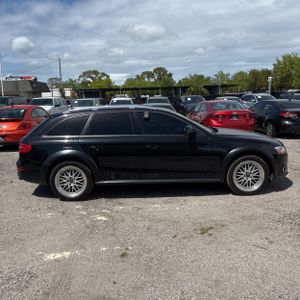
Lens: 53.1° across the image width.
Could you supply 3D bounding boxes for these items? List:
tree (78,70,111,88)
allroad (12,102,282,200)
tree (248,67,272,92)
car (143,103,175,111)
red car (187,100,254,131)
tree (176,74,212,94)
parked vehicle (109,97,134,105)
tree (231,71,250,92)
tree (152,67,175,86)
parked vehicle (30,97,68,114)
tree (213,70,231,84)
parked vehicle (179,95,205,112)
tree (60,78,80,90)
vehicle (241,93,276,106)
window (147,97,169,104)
[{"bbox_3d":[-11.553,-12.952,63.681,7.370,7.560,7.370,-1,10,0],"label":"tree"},{"bbox_3d":[0.063,-0.102,5.535,4.720,1.480,1.860,-2,10,-2],"label":"allroad"},{"bbox_3d":[16.242,-9.121,44.155,3.750,5.410,3.750,-1,10,0],"label":"tree"},{"bbox_3d":[0.338,-1.348,13.160,1.830,1.400,4.700,-1,10,0],"label":"car"},{"bbox_3d":[2.935,-1.493,13.501,1.840,1.450,4.850,-2,10,-1],"label":"red car"},{"bbox_3d":[7.282,-9.158,47.164,5.700,5.200,5.200,0,10,9],"label":"tree"},{"bbox_3d":[-1.798,-2.479,19.150,1.820,1.620,4.500,-1,10,0],"label":"parked vehicle"},{"bbox_3d":[13.686,-9.079,45.175,3.600,5.400,3.600,2,10,17],"label":"tree"},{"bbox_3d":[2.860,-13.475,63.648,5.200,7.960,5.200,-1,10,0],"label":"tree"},{"bbox_3d":[-7.571,-2.877,21.997,1.970,1.860,5.300,-1,10,0],"label":"parked vehicle"},{"bbox_3d":[11.213,-9.523,47.111,2.880,5.420,2.880,-1,10,0],"label":"tree"},{"bbox_3d":[2.933,-2.843,20.626,1.900,1.750,4.750,-1,10,0],"label":"parked vehicle"},{"bbox_3d":[-12.970,-9.004,49.136,3.500,5.200,3.500,-4,10,-14],"label":"tree"},{"bbox_3d":[8.055,-3.261,22.098,1.850,1.720,4.600,-1,10,0],"label":"vehicle"},{"bbox_3d":[0.561,-3.294,20.541,1.400,0.540,0.450,-1,10,0],"label":"window"}]

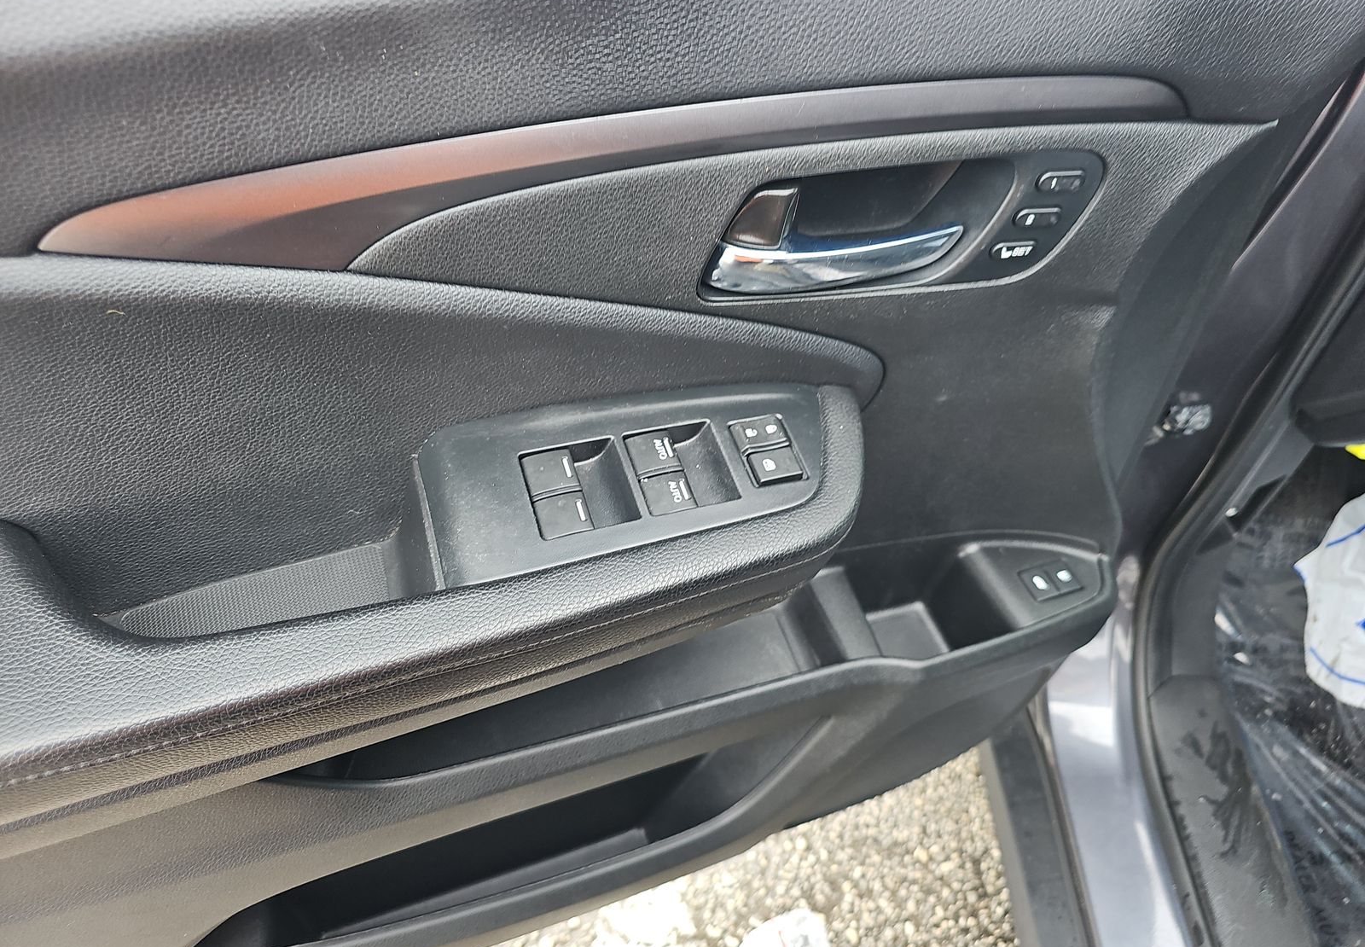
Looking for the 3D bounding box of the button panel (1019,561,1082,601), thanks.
[{"bbox_3d":[0.245,0.073,0.607,0.041,0.008,0.022,-10,57,-25],"label":"button panel"}]

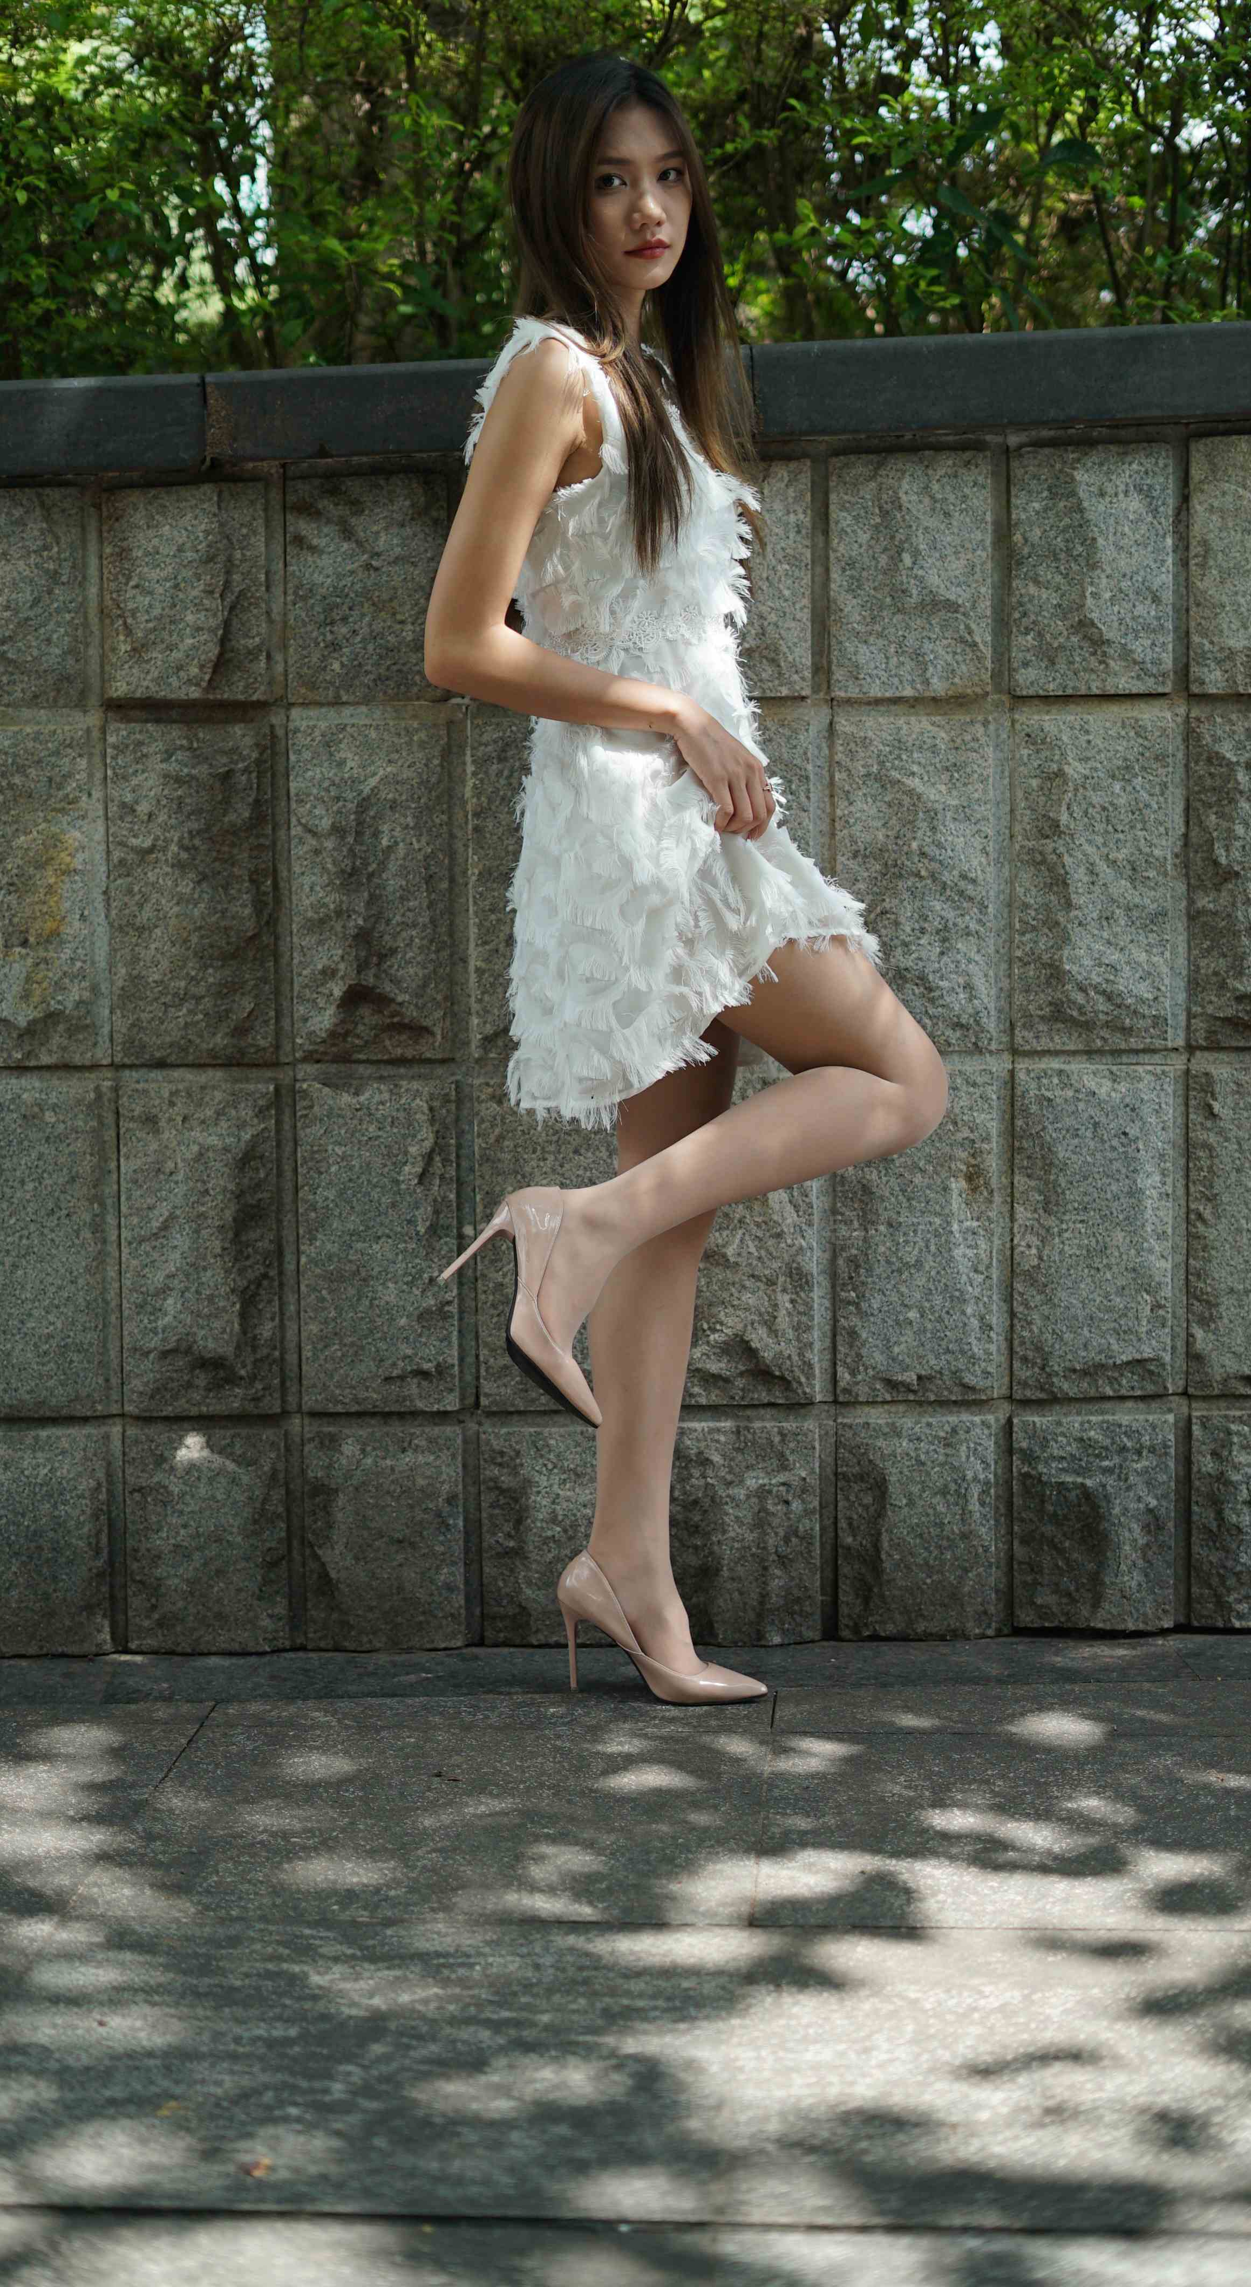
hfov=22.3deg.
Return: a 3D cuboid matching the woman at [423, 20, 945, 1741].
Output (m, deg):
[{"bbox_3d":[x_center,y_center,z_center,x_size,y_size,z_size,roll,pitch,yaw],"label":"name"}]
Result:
[{"bbox_3d":[0.066,-0.276,3.350,0.530,1.740,0.430,1,5,22],"label":"woman"}]

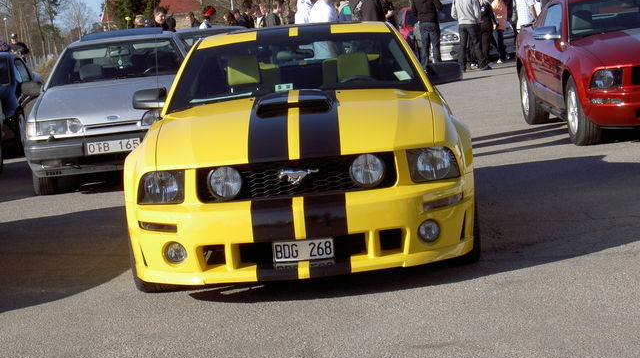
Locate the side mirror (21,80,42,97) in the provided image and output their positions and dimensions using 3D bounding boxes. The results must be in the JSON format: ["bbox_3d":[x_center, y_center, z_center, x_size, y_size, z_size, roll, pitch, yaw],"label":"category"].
[{"bbox_3d":[-2.792,-0.871,15.029,0.220,0.150,0.130,-6,6,-1],"label":"side mirror"}]

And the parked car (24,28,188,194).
[{"bbox_3d":[-1.896,-0.808,15.918,1.800,1.440,4.670,-6,6,-1],"label":"parked car"}]

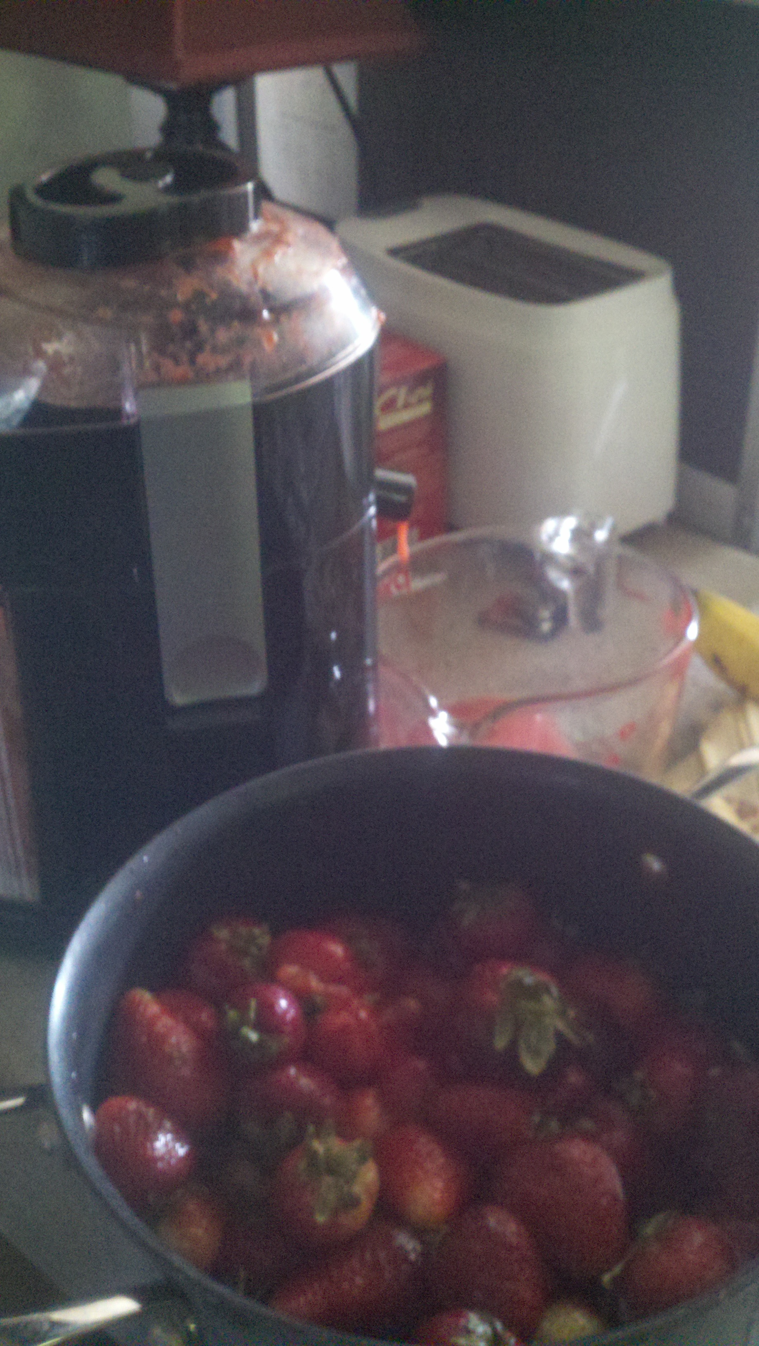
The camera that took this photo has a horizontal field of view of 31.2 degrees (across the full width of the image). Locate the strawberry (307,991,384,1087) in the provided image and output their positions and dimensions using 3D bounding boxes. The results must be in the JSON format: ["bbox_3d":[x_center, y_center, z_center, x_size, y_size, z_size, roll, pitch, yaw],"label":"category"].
[{"bbox_3d":[-0.012,0.133,0.493,0.029,0.029,0.033,0,77,0],"label":"strawberry"}]

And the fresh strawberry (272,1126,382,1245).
[{"bbox_3d":[-0.018,0.168,0.443,0.035,0.040,0.035,1,76,-3],"label":"fresh strawberry"}]

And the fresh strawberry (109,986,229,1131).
[{"bbox_3d":[-0.076,0.141,0.495,0.035,0.035,0.052,-30,75,-9],"label":"fresh strawberry"}]

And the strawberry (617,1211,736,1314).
[{"bbox_3d":[0.092,0.182,0.416,0.036,0.030,0.030,19,0,-21],"label":"strawberry"}]

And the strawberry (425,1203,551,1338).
[{"bbox_3d":[0.033,0.184,0.414,0.036,0.043,0.036,-9,6,0],"label":"strawberry"}]

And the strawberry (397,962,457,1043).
[{"bbox_3d":[0.018,0.130,0.532,0.030,0.034,0.030,0,36,0],"label":"strawberry"}]

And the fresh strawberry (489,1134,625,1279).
[{"bbox_3d":[0.058,0.171,0.436,0.042,0.042,0.045,-10,59,-6],"label":"fresh strawberry"}]

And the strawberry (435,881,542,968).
[{"bbox_3d":[0.046,0.105,0.560,0.037,0.042,0.037,-23,18,8],"label":"strawberry"}]

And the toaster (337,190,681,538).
[{"bbox_3d":[0.075,-0.212,0.963,0.135,0.190,0.245,-27,42,-34],"label":"toaster"}]

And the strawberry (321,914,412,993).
[{"bbox_3d":[-0.006,0.114,0.539,0.036,0.037,0.036,-6,72,-8],"label":"strawberry"}]

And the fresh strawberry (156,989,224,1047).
[{"bbox_3d":[-0.073,0.130,0.497,0.030,0.033,0.030,-27,37,0],"label":"fresh strawberry"}]

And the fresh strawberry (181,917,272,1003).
[{"bbox_3d":[-0.060,0.111,0.523,0.032,0.032,0.032,-27,73,-36],"label":"fresh strawberry"}]

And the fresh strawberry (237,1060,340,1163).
[{"bbox_3d":[-0.033,0.157,0.492,0.035,0.035,0.039,11,38,14],"label":"fresh strawberry"}]

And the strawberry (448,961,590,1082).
[{"bbox_3d":[0.050,0.128,0.505,0.039,0.039,0.040,-9,5,-12],"label":"strawberry"}]

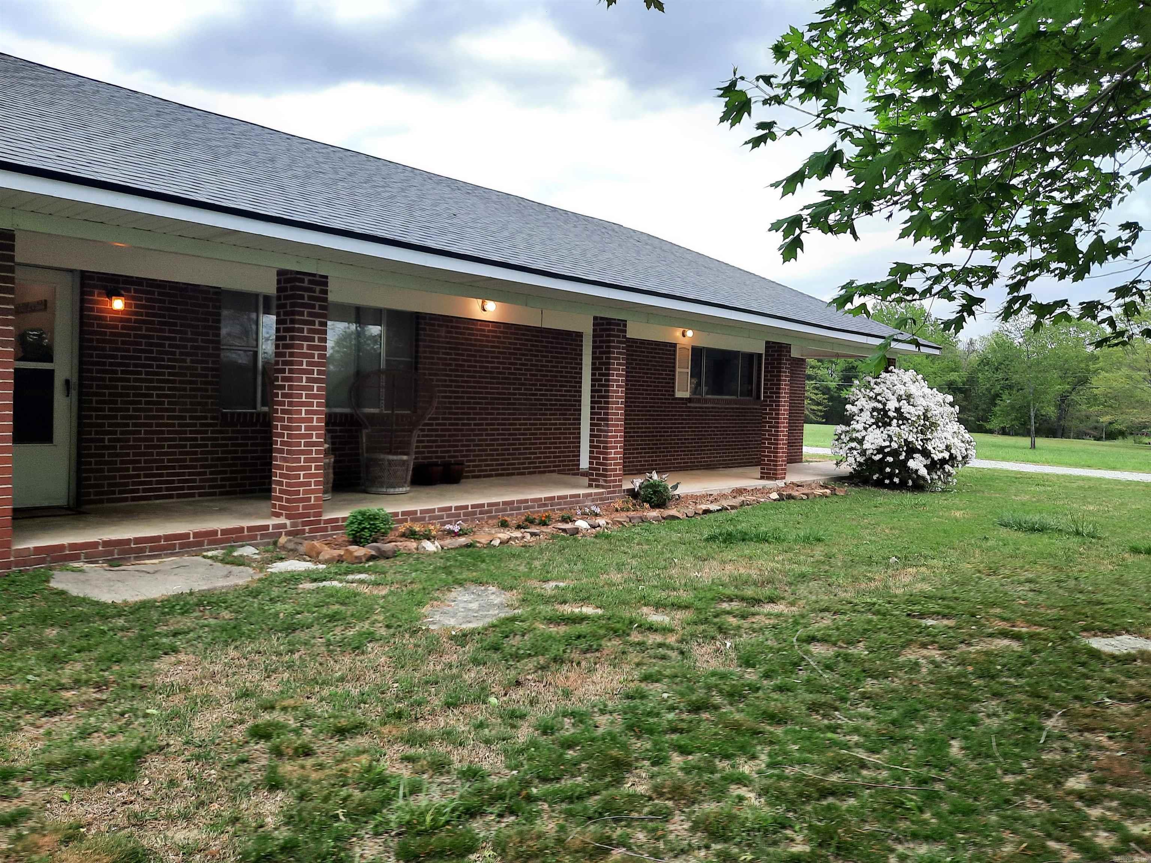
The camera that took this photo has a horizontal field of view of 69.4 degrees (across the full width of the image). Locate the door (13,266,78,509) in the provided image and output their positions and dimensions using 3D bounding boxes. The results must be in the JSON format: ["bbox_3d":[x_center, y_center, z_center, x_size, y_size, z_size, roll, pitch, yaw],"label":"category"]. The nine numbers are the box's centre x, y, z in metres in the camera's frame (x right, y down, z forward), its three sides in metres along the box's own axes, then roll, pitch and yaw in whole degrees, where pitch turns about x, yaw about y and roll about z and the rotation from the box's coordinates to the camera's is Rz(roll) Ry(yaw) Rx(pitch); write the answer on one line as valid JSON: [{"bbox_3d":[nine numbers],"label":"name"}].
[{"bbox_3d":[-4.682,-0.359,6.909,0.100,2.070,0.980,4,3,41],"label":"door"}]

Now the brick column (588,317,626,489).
[{"bbox_3d":[0.396,-0.328,10.177,0.300,2.055,0.300,4,3,41],"label":"brick column"}]

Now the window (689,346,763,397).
[{"bbox_3d":[2.779,-1.066,15.421,0.120,0.890,2.450,4,3,41],"label":"window"}]

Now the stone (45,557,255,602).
[{"bbox_3d":[-2.776,0.996,5.557,1.080,0.060,1.060,4,3,41],"label":"stone"}]

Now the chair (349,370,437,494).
[{"bbox_3d":[-2.075,-0.029,9.318,1.000,1.400,0.680,2,2,-6],"label":"chair"}]

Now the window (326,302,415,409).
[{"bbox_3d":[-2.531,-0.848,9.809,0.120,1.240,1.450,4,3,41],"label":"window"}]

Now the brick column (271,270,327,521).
[{"bbox_3d":[-2.347,-0.308,7.086,0.301,2.096,0.301,4,3,41],"label":"brick column"}]

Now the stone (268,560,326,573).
[{"bbox_3d":[-2.074,1.009,6.046,0.360,0.050,0.390,3,3,33],"label":"stone"}]

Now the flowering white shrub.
[{"bbox_3d":[5.676,-0.067,14.347,2.400,2.060,2.300,3,3,22],"label":"flowering white shrub"}]

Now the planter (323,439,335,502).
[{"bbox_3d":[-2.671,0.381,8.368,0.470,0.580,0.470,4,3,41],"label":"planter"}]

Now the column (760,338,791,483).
[{"bbox_3d":[3.240,-0.309,13.431,0.300,2.175,0.300,4,3,41],"label":"column"}]

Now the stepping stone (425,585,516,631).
[{"bbox_3d":[-0.625,1.136,5.262,0.540,0.060,0.980,2,2,10],"label":"stepping stone"}]

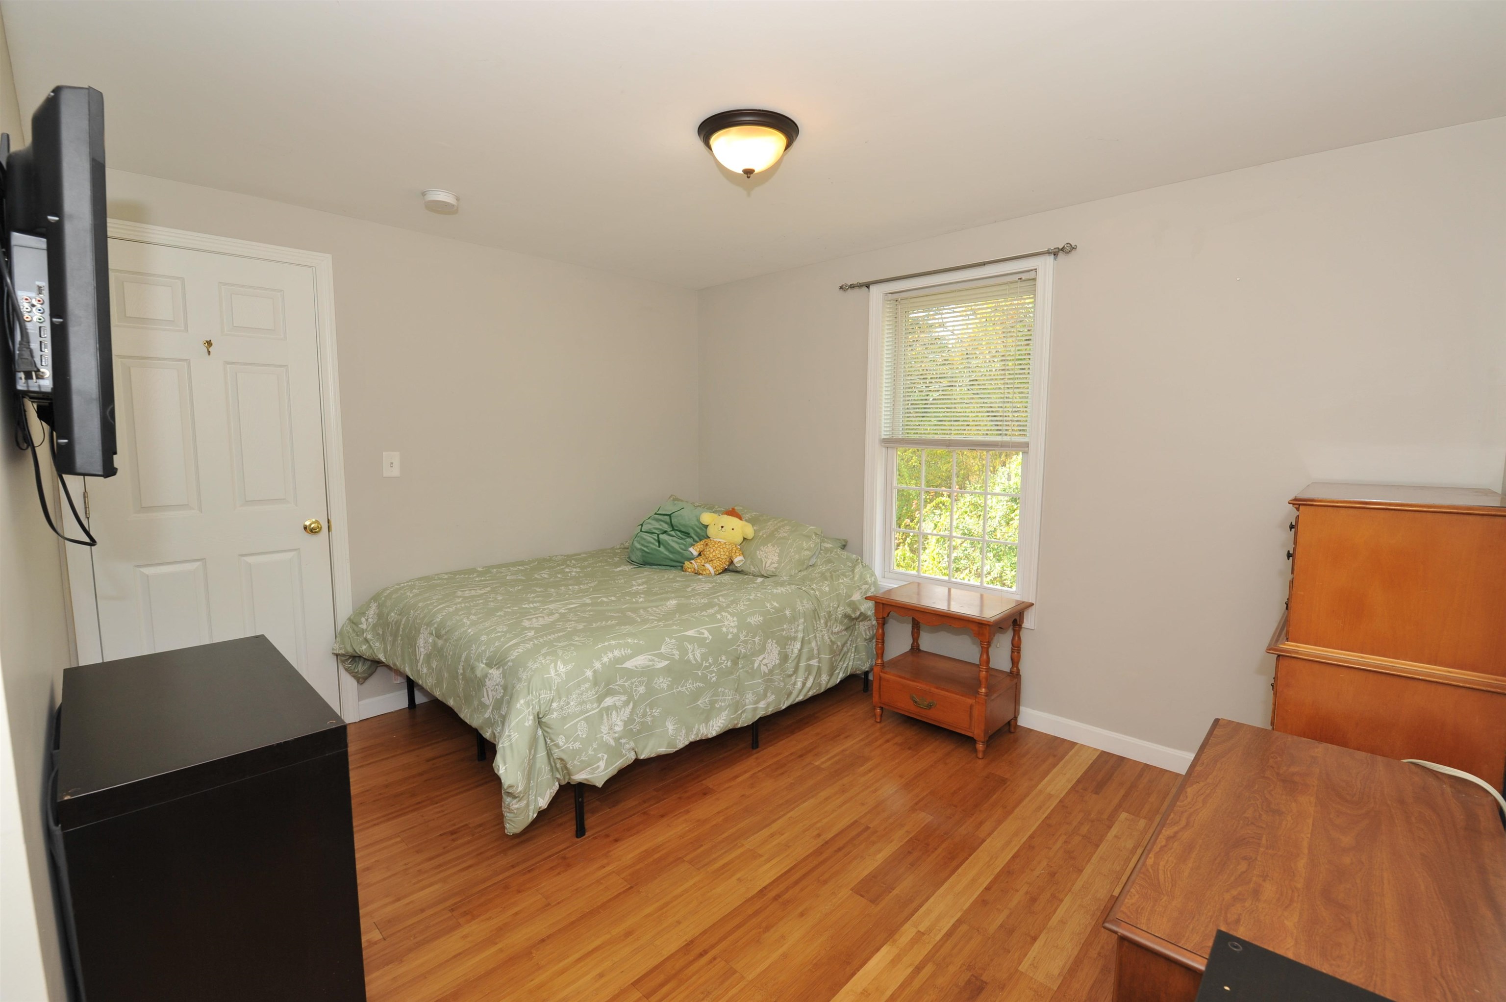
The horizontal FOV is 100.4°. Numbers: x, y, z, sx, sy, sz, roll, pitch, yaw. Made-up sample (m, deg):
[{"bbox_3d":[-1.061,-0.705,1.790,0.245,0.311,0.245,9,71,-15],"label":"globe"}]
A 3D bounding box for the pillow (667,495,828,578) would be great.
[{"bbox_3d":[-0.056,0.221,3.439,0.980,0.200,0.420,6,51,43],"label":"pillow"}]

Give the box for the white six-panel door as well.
[{"bbox_3d":[-2.137,0.048,2.520,0.045,2.030,0.755,6,9,43],"label":"white six-panel door"}]

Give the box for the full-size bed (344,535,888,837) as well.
[{"bbox_3d":[-0.556,0.593,3.056,1.580,0.520,2.100,6,9,43],"label":"full-size bed"}]

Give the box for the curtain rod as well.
[{"bbox_3d":[0.894,-1.098,2.986,1.196,0.050,0.080,6,9,43],"label":"curtain rod"}]

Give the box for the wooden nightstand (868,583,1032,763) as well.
[{"bbox_3d":[0.879,0.751,2.877,0.575,0.600,0.410,6,9,43],"label":"wooden nightstand"}]

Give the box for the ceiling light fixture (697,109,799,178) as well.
[{"bbox_3d":[-0.014,-1.089,1.947,0.325,0.156,0.325,0,6,0],"label":"ceiling light fixture"}]

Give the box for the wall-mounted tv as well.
[{"bbox_3d":[-1.271,-0.337,1.158,0.850,0.545,0.100,6,6,43],"label":"wall-mounted tv"}]

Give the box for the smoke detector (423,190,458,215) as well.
[{"bbox_3d":[-1.264,-1.212,2.529,0.135,0.045,0.135,6,9,43],"label":"smoke detector"}]

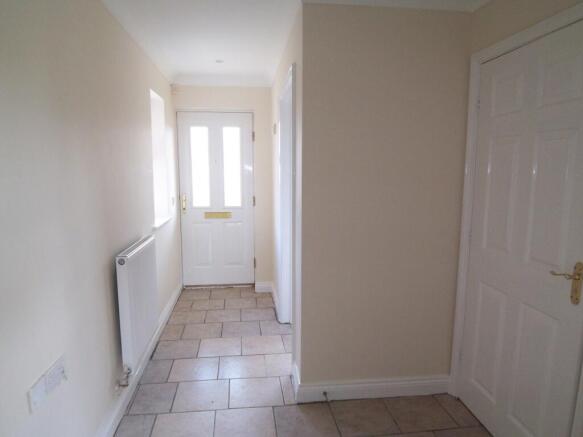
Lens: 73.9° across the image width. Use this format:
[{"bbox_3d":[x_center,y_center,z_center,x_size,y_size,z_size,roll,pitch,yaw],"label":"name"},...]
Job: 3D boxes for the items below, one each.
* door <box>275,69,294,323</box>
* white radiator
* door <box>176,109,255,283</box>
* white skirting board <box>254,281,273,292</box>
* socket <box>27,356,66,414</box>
[{"bbox_3d":[-0.039,0.018,3.021,0.078,2.023,0.866,-1,7,-7],"label":"door"},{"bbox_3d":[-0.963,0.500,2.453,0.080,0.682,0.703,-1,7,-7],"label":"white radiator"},{"bbox_3d":[-0.843,-0.187,4.441,0.836,1.999,0.050,-1,7,-7],"label":"door"},{"bbox_3d":[-0.316,0.790,4.431,0.192,0.125,0.018,-1,7,-7],"label":"white skirting board"},{"bbox_3d":[-0.885,0.595,1.408,0.011,0.089,0.246,-1,7,-7],"label":"socket"}]

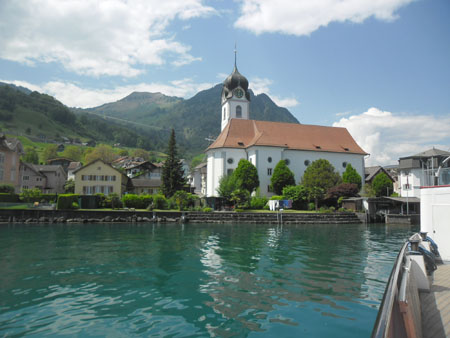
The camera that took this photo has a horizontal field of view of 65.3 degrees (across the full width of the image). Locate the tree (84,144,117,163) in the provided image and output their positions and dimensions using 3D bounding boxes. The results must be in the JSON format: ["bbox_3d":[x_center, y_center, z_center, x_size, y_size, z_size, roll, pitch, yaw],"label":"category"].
[{"bbox_3d":[-60.970,-6.030,171.400,15.000,12.000,13.000,0,-6,0],"label":"tree"}]

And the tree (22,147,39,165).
[{"bbox_3d":[-83.070,-4.880,149.520,7.000,9.500,7.000,0,-6,0],"label":"tree"}]

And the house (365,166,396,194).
[{"bbox_3d":[46.510,4.190,109.500,11.000,10.000,12.000,3,-6,-27],"label":"house"}]

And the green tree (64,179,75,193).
[{"bbox_3d":[-44.190,5.290,99.740,3.400,5.200,3.400,0,-6,0],"label":"green tree"}]

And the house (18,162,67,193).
[{"bbox_3d":[-56.800,3.210,108.470,13.000,10.500,11.000,1,-6,-6],"label":"house"}]

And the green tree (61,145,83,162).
[{"bbox_3d":[-75.180,-6.780,171.470,10.500,10.500,10.000,0,-6,0],"label":"green tree"}]

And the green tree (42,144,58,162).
[{"bbox_3d":[-85.460,-7.020,171.500,8.000,10.000,8.000,0,-6,0],"label":"green tree"}]

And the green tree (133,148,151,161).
[{"bbox_3d":[-41.610,-5.990,174.570,9.000,8.500,9.000,0,-6,0],"label":"green tree"}]

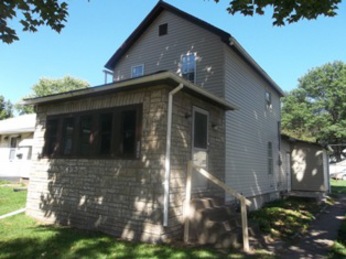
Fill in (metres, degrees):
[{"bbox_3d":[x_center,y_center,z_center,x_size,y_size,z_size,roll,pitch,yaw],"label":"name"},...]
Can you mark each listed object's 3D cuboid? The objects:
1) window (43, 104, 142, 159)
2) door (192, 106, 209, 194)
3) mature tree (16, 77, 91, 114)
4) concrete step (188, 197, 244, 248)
[{"bbox_3d":[-2.209,0.167,7.053,3.720,1.250,0.130,-3,-9,33],"label":"window"},{"bbox_3d":[0.716,0.510,6.969,0.080,2.070,0.910,-3,-9,33],"label":"door"},{"bbox_3d":[-13.723,-0.687,31.276,9.200,11.300,9.200,-3,-9,33],"label":"mature tree"},{"bbox_3d":[1.097,2.032,6.185,1.320,0.810,0.950,-3,-9,33],"label":"concrete step"}]

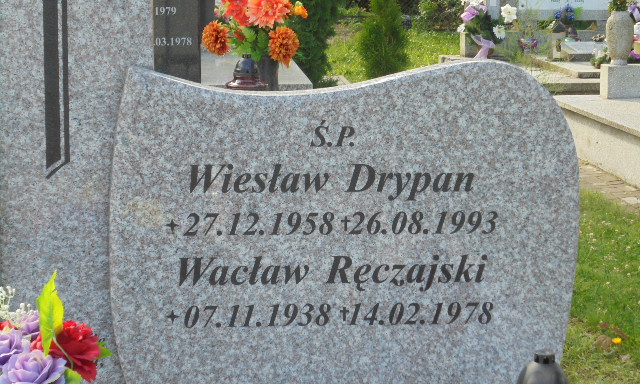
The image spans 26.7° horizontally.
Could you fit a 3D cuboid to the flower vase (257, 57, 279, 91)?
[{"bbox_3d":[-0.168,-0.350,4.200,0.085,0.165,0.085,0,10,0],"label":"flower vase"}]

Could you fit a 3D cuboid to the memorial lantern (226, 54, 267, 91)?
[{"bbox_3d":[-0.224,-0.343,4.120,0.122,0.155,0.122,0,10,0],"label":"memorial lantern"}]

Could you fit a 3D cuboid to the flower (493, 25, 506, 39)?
[{"bbox_3d":[1.097,-0.981,8.250,0.082,0.086,0.050,-2,10,-10],"label":"flower"}]

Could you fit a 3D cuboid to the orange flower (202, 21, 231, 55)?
[{"bbox_3d":[-0.318,-0.473,4.150,0.086,0.102,0.075,4,10,25],"label":"orange flower"}]

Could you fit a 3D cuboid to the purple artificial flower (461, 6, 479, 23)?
[{"bbox_3d":[0.919,-1.091,8.300,0.107,0.092,0.085,3,10,15],"label":"purple artificial flower"}]

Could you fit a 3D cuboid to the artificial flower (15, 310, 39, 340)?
[{"bbox_3d":[-0.398,0.186,1.870,0.062,0.054,0.060,0,10,0],"label":"artificial flower"}]

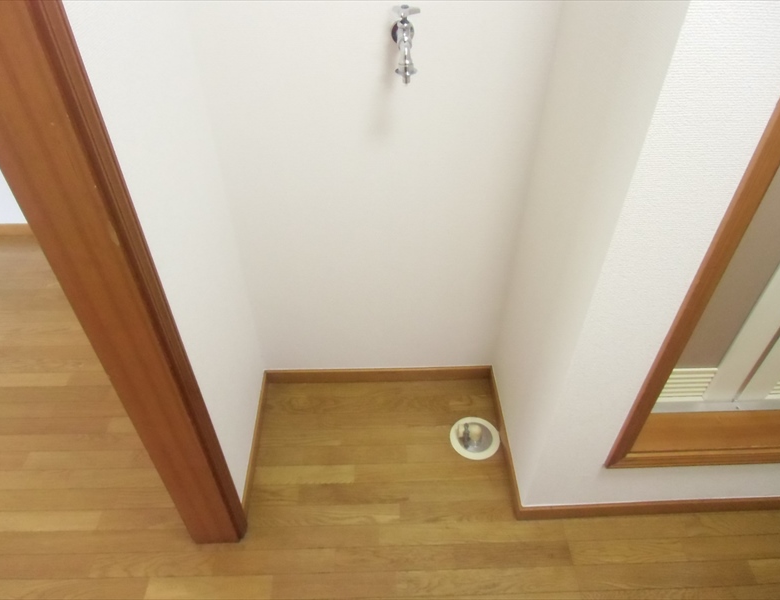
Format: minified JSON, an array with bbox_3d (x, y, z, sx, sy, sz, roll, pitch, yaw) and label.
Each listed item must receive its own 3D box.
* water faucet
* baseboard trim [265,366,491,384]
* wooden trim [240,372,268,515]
[{"bbox_3d":[0.032,-0.520,1.121,0.057,0.133,0.115,-1,42,-2],"label":"water faucet"},{"bbox_3d":[-0.037,0.253,1.885,0.772,0.059,0.011,-1,42,-2],"label":"baseboard trim"},{"bbox_3d":[-0.408,0.427,1.690,0.011,0.059,0.485,-1,42,-2],"label":"wooden trim"}]

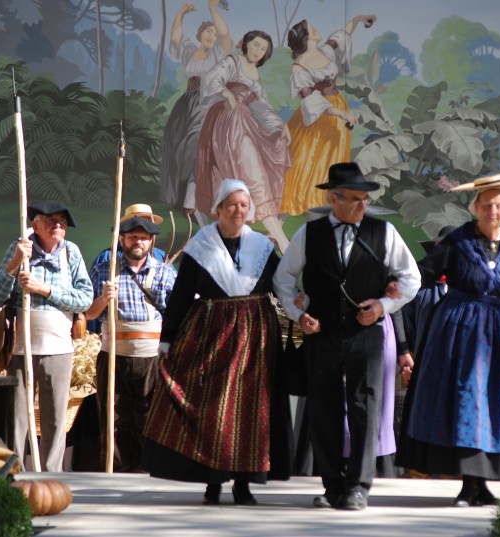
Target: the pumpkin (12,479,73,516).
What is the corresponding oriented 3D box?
[{"bbox_3d":[-1.008,1.118,17.900,0.300,0.175,0.290,0,0,0],"label":"pumpkin"}]

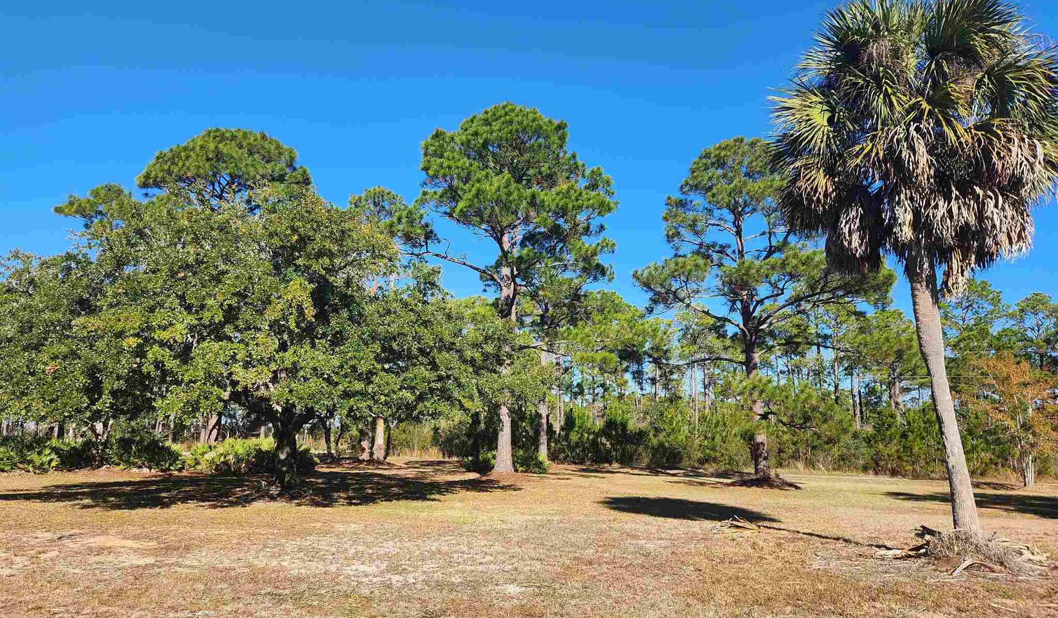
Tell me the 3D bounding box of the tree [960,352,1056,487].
[{"bbox_3d":[14.458,3.308,21.274,3.000,4.000,2.900,0,-10,0],"label":"tree"}]

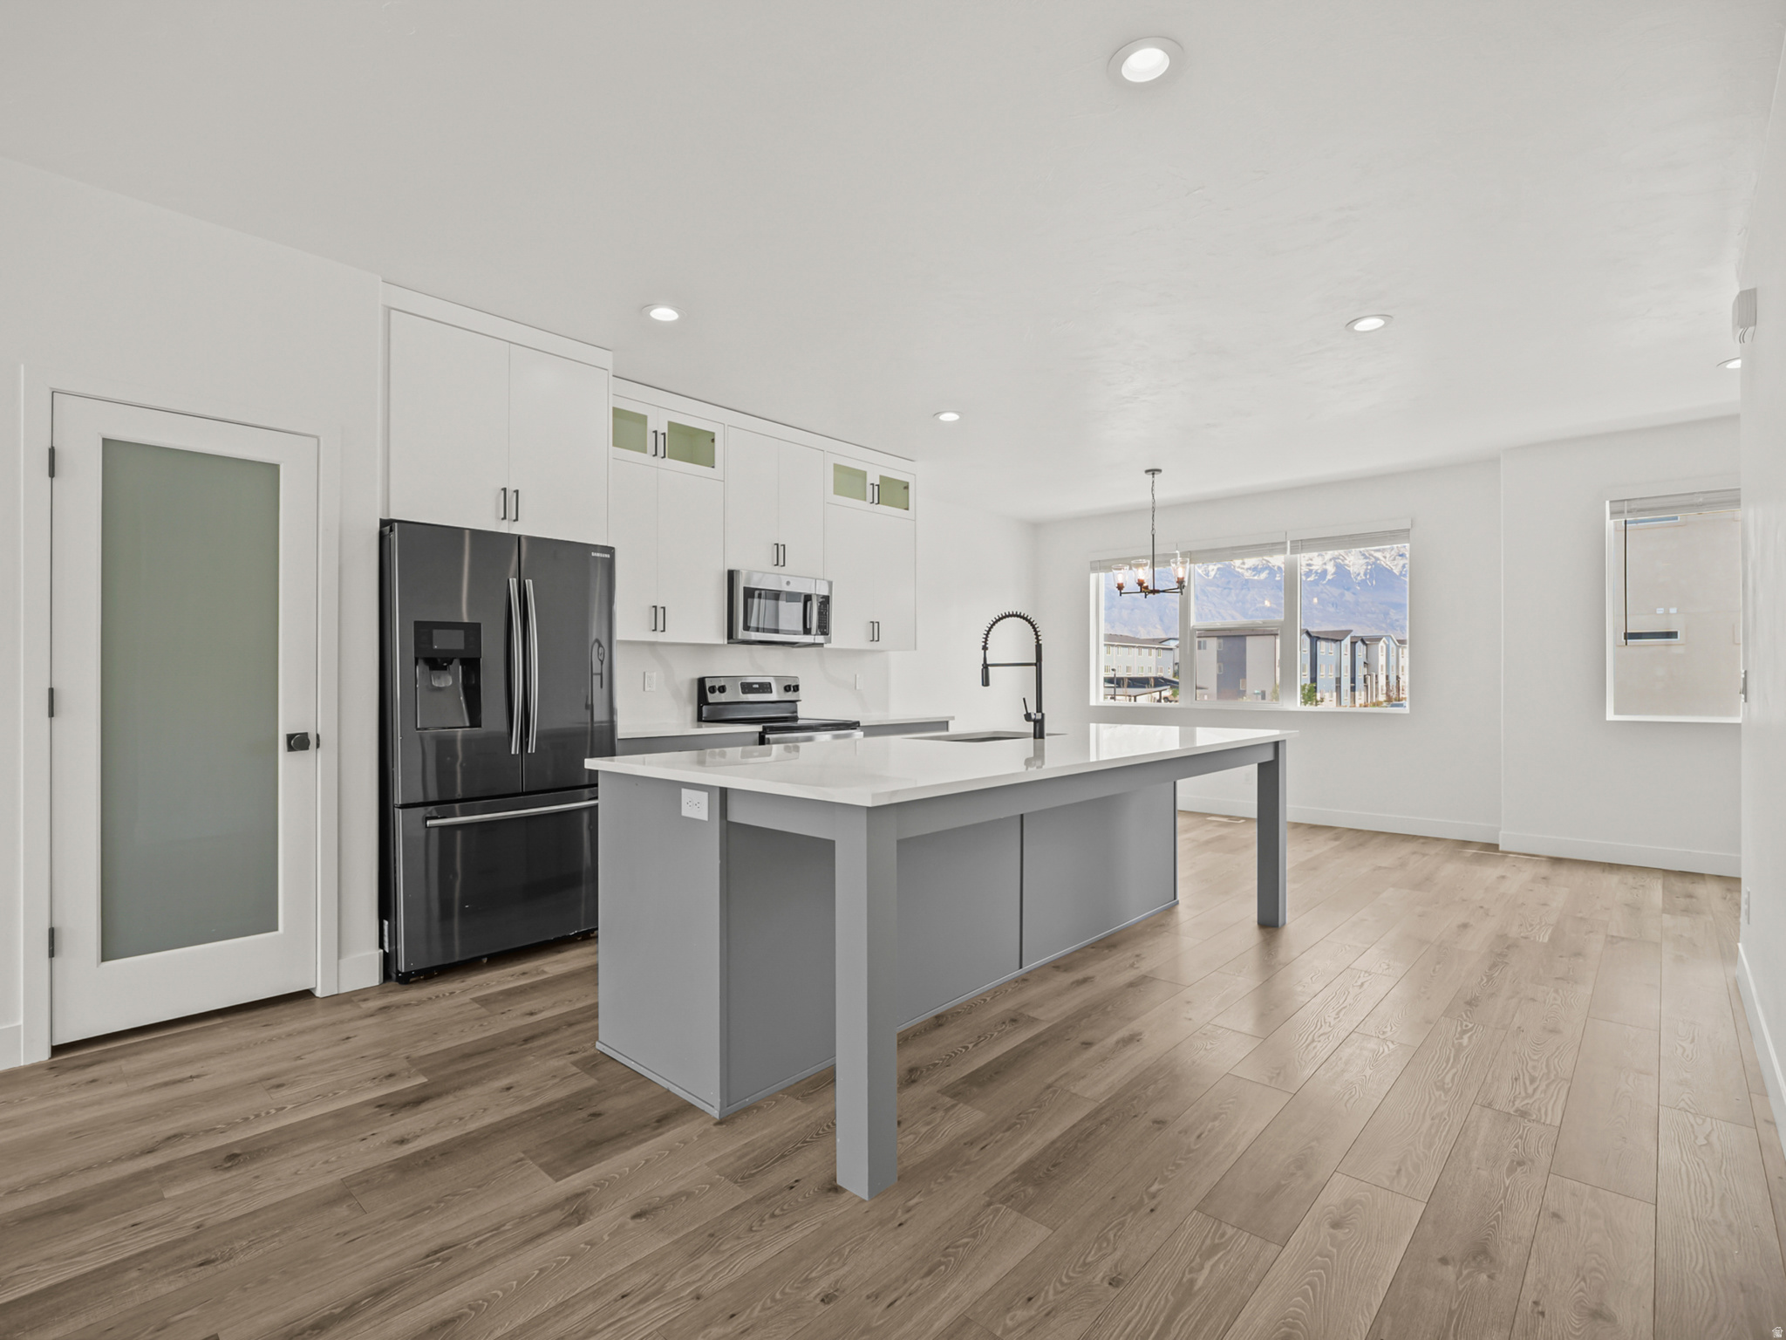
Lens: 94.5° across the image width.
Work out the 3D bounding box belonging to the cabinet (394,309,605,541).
[{"bbox_3d":[-1.890,-1.013,3.799,0.600,0.831,0.936,0,-1,43],"label":"cabinet"}]

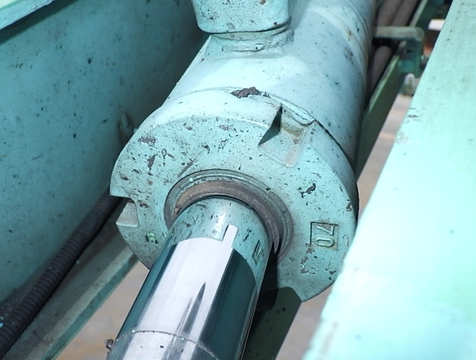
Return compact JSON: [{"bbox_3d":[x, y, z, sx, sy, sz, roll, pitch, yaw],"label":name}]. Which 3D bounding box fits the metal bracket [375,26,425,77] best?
[{"bbox_3d":[0.197,-0.165,0.740,0.070,0.054,0.031,9,40,15],"label":"metal bracket"}]

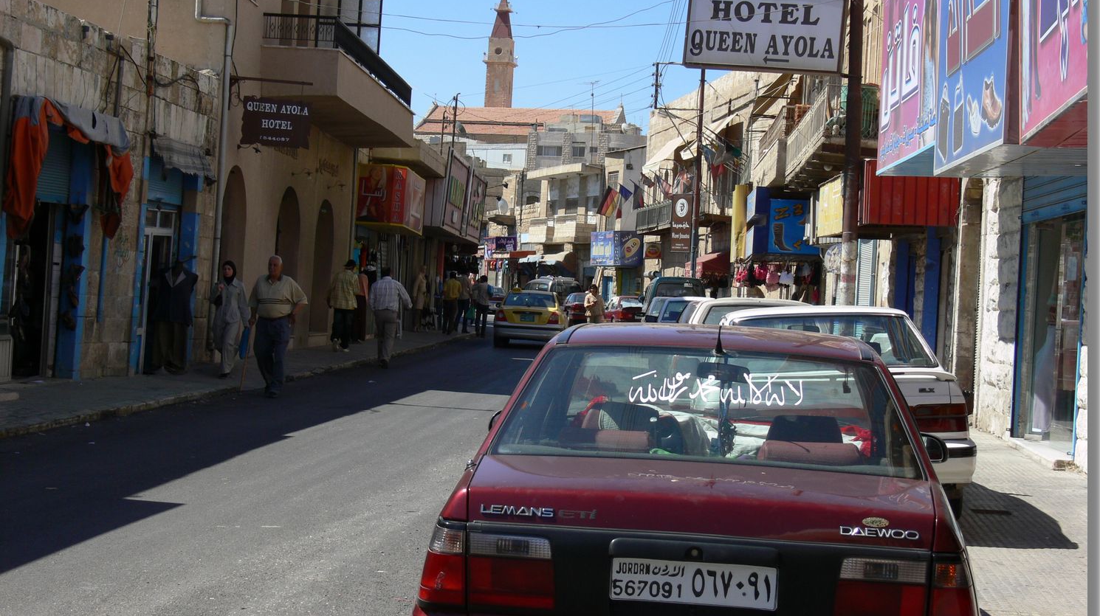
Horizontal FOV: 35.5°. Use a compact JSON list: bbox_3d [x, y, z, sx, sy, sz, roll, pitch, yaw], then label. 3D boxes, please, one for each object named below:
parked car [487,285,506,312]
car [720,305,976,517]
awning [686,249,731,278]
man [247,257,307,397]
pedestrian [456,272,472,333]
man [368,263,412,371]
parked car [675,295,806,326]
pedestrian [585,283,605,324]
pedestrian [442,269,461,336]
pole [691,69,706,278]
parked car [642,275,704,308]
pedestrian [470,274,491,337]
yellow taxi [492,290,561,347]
[{"bbox_3d":[-2.860,-0.390,87.800,1.680,1.390,4.300,3,0,0],"label":"parked car"},{"bbox_3d":[1.810,0.670,12.000,1.680,1.380,4.350,1,0,5],"label":"car"},{"bbox_3d":[5.500,-1.540,59.700,1.050,0.900,3.300,3,0,-6],"label":"awning"},{"bbox_3d":[-3.260,0.215,20.550,0.630,1.710,0.430,3,0,7],"label":"man"},{"bbox_3d":[-2.387,-0.142,47.800,0.500,1.710,0.380,3,0,5],"label":"pedestrian"},{"bbox_3d":[-2.640,0.150,28.300,0.620,1.700,0.480,3,0,6],"label":"man"},{"bbox_3d":[2.250,0.605,19.400,1.680,1.430,4.300,3,0,3],"label":"parked car"},{"bbox_3d":[1.140,0.216,45.200,0.500,1.650,0.360,3,0,11],"label":"pedestrian"},{"bbox_3d":[-2.667,-0.120,46.800,0.520,1.710,0.380,3,0,3],"label":"pedestrian"},{"bbox_3d":[4.730,-3.410,55.000,0.200,8.900,0.200,3,0,4],"label":"pole"},{"bbox_3d":[3.860,0.030,53.700,1.690,1.950,4.500,3,0,1],"label":"parked car"},{"bbox_3d":[-1.938,-0.036,48.000,0.540,1.720,0.380,3,0,2],"label":"pedestrian"},{"bbox_3d":[-0.330,0.235,43.500,1.730,1.450,4.500,3,0,3],"label":"yellow taxi"}]

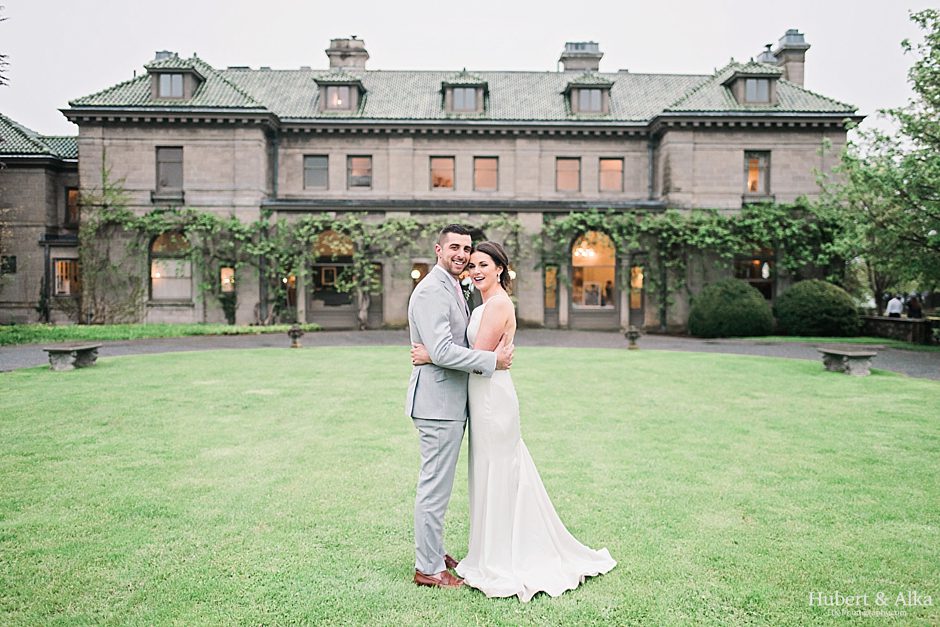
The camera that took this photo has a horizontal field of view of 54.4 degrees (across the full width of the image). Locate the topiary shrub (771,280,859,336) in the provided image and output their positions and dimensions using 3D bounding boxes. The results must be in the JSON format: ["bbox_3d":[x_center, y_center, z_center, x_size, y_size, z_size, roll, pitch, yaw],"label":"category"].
[{"bbox_3d":[14.100,-0.217,37.100,3.500,2.350,3.500,0,1,0],"label":"topiary shrub"}]

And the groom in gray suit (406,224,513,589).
[{"bbox_3d":[-0.050,0.449,4.680,0.500,1.810,0.560,1,1,25],"label":"groom in gray suit"}]

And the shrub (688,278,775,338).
[{"bbox_3d":[10.500,-0.238,36.700,3.400,2.350,3.400,0,1,0],"label":"shrub"}]

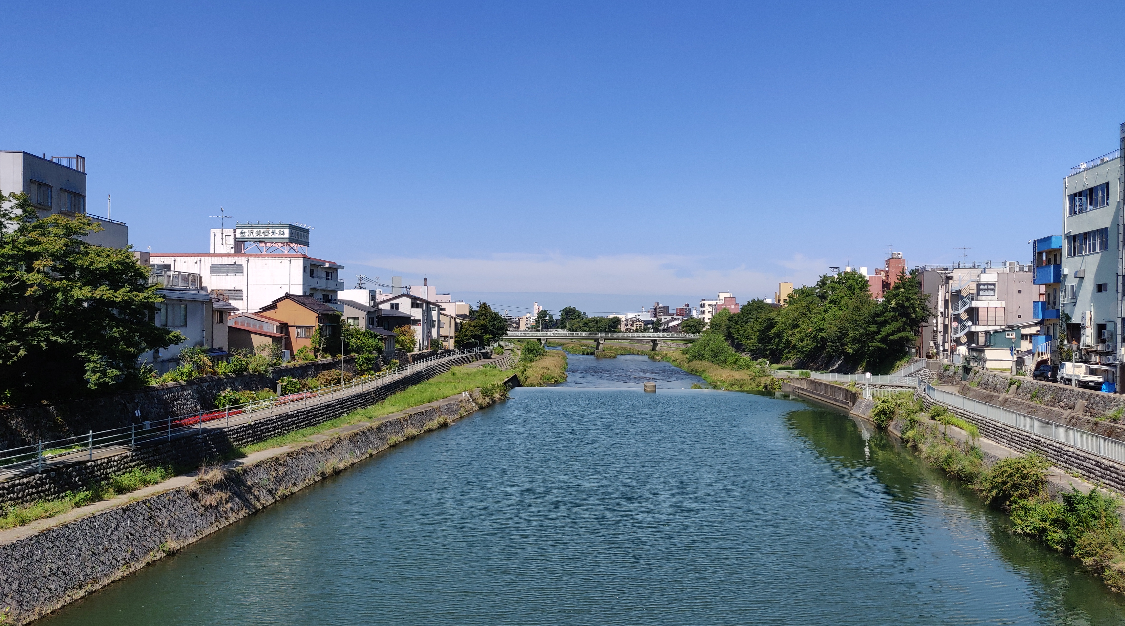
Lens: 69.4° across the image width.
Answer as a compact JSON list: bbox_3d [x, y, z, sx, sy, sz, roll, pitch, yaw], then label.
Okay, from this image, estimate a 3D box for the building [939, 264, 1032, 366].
[{"bbox_3d":[52.600,0.120,102.000,10.800,12.200,7.000,0,-1,0],"label":"building"}]

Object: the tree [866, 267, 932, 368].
[{"bbox_3d":[39.800,0.800,97.000,7.000,12.000,6.800,0,-1,0],"label":"tree"}]

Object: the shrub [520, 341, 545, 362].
[{"bbox_3d":[-6.300,8.300,174.000,5.500,4.800,5.300,0,-1,0],"label":"shrub"}]

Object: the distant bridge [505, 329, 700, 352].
[{"bbox_3d":[10.850,8.425,236.000,62.000,6.300,8.000,1,-1,-8],"label":"distant bridge"}]

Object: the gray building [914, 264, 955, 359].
[{"bbox_3d":[52.600,-0.130,112.800,6.300,12.500,7.000,1,0,12],"label":"gray building"}]

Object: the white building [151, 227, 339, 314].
[{"bbox_3d":[-42.200,-3.150,110.500,20.500,16.300,15.000,1,0,0],"label":"white building"}]

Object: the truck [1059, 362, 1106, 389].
[{"bbox_3d":[43.959,5.228,69.103,1.760,1.950,4.650,1,-1,12],"label":"truck"}]

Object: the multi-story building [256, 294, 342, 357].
[{"bbox_3d":[-30.000,1.400,93.000,6.900,6.950,9.800,0,-1,-1],"label":"multi-story building"}]

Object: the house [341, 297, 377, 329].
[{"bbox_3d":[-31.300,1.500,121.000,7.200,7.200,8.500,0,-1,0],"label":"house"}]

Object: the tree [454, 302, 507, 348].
[{"bbox_3d":[-19.218,2.980,190.000,12.200,11.000,11.000,1,-1,0],"label":"tree"}]

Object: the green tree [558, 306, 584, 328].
[{"bbox_3d":[3.100,2.200,300.000,9.600,9.600,9.400,0,-1,0],"label":"green tree"}]

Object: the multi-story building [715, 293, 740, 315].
[{"bbox_3d":[75.000,1.000,370.000,11.000,19.000,12.000,0,-1,0],"label":"multi-story building"}]

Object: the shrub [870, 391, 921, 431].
[{"bbox_3d":[29.890,8.845,73.000,4.100,3.300,3.300,1,-1,0],"label":"shrub"}]

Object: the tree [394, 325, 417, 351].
[{"bbox_3d":[-22.979,3.669,119.000,3.400,3.900,3.200,1,-1,0],"label":"tree"}]

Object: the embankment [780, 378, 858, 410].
[{"bbox_3d":[29.500,9.050,95.000,2.000,2.200,24.000,0,-1,0],"label":"embankment"}]

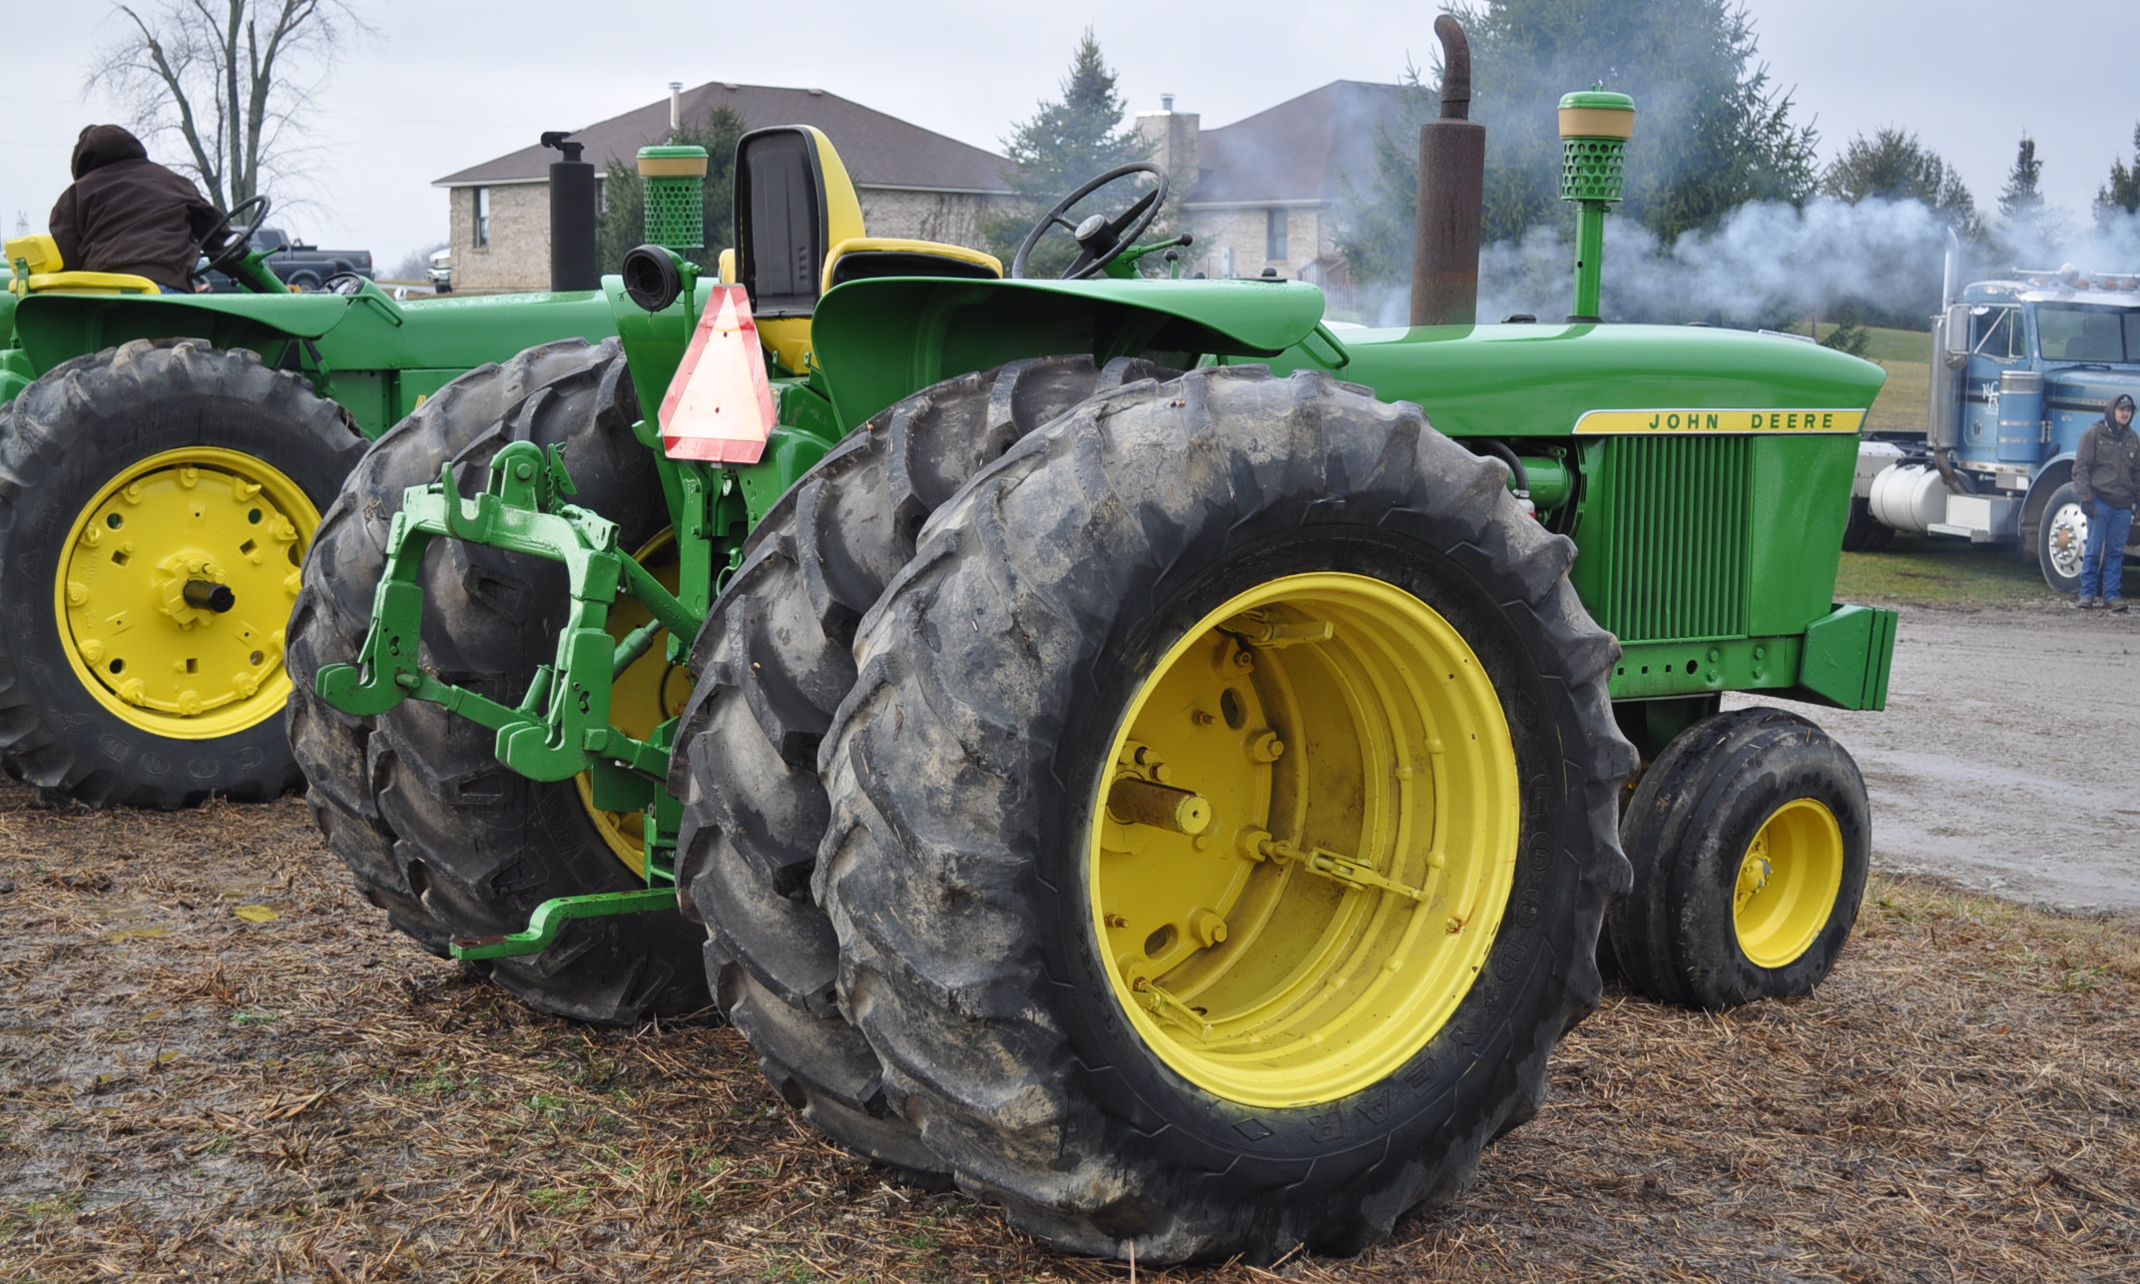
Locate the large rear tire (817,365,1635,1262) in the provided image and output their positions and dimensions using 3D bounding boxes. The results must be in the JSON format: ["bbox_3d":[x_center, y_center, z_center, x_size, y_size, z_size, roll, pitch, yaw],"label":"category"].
[{"bbox_3d":[0.304,0.299,5.375,1.600,1.560,0.460,-3,7,-33],"label":"large rear tire"}]

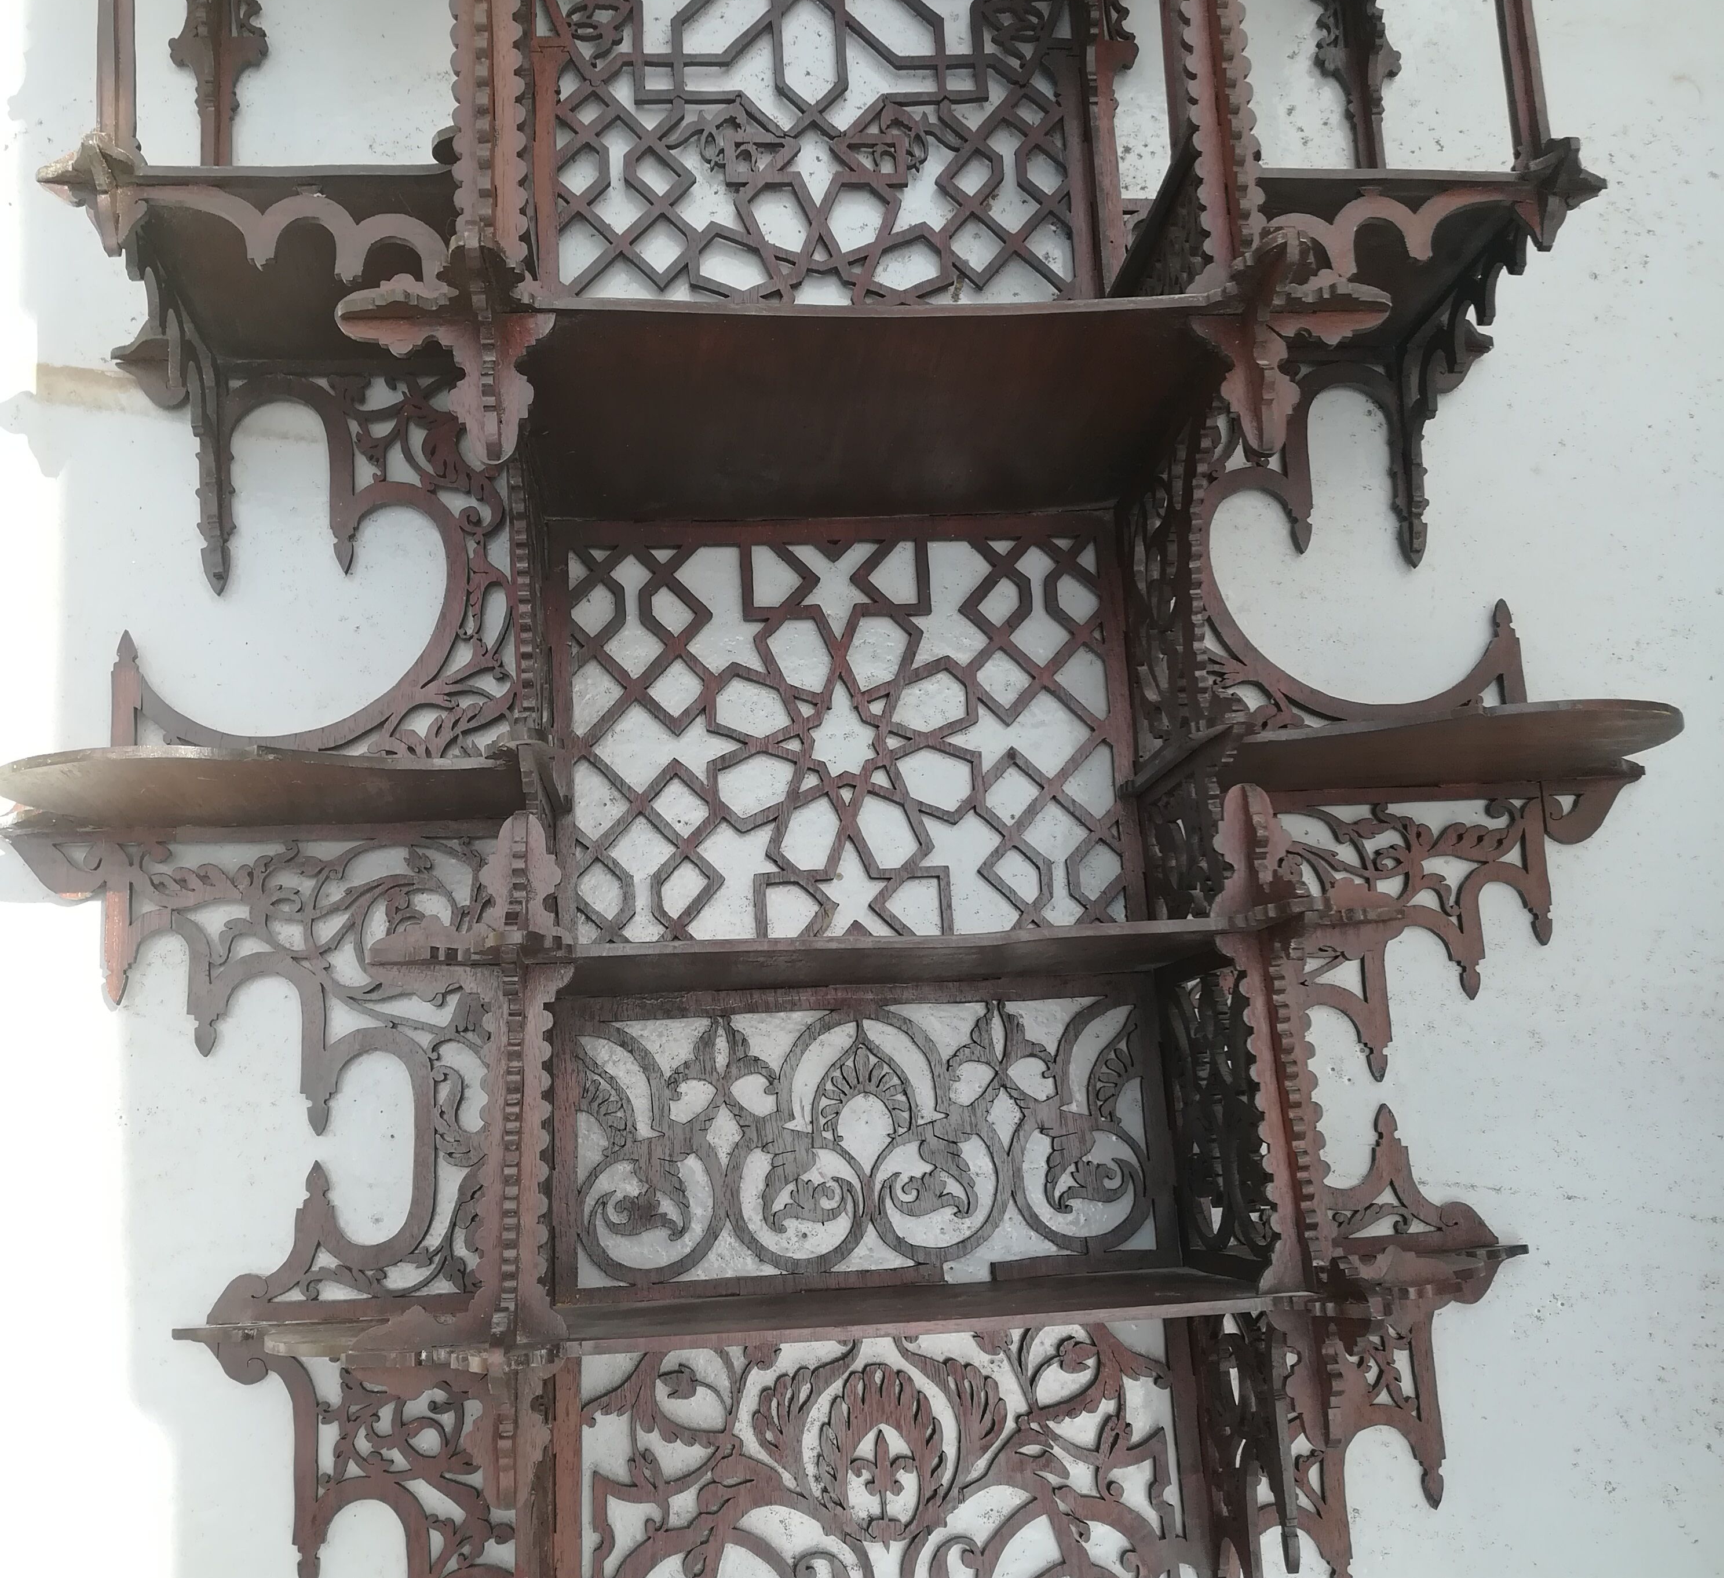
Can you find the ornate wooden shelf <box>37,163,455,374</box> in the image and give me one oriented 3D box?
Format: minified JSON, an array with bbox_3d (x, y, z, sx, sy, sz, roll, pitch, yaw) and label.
[{"bbox_3d":[-0.293,-0.252,0.914,0.211,0.060,0.194,-2,-12,-6],"label":"ornate wooden shelf"}]

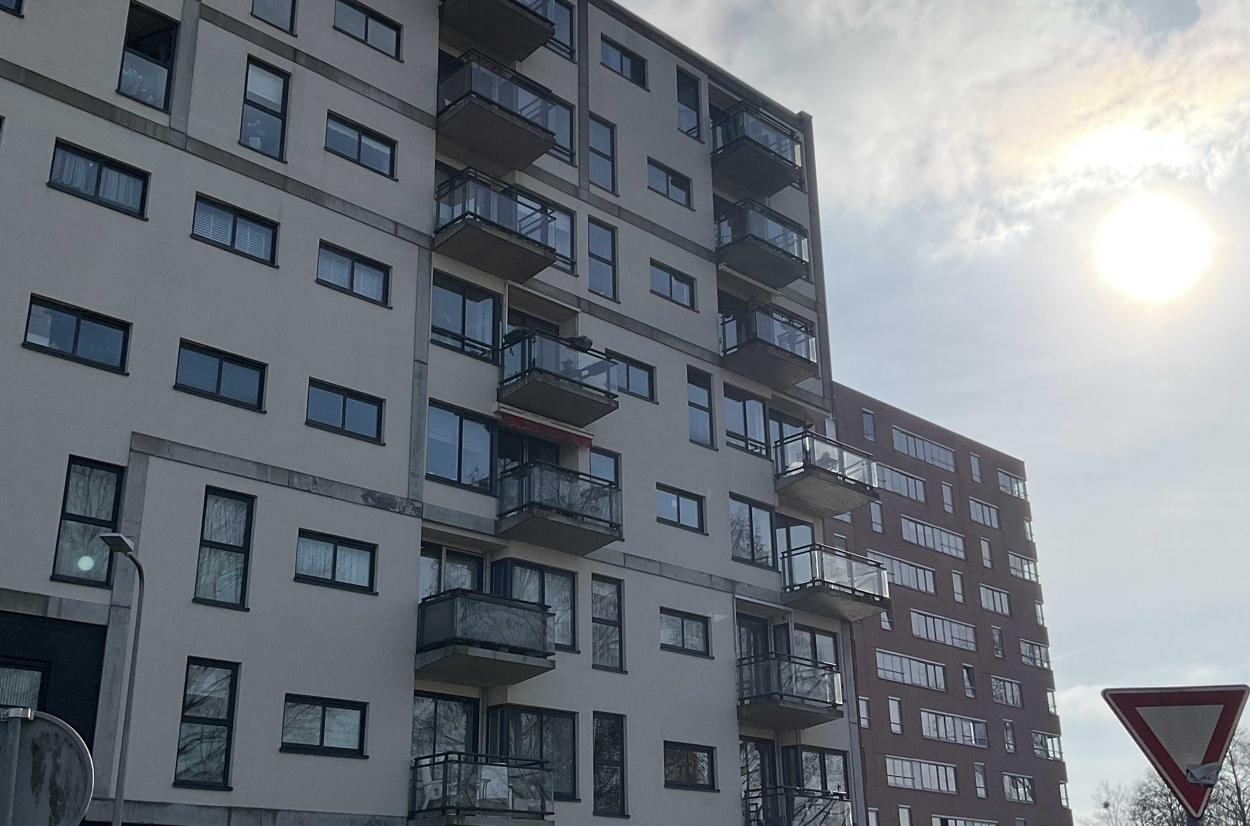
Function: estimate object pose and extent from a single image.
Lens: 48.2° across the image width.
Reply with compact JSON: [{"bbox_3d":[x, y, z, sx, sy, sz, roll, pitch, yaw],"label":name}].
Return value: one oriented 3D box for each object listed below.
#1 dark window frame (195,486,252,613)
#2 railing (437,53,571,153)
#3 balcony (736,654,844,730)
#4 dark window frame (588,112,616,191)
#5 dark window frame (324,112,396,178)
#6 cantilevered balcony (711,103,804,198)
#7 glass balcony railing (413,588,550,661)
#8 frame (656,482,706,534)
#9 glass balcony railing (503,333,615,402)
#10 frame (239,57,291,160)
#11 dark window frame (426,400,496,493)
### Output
[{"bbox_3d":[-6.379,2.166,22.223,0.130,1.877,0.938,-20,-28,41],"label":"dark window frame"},{"bbox_3d":[-2.577,-6.197,28.205,2.143,0.987,1.077,19,-29,-41],"label":"railing"},{"bbox_3d":[3.572,6.037,30.175,1.093,1.298,2.246,-21,-29,41],"label":"balcony"},{"bbox_3d":[-0.527,-5.866,31.658,0.130,1.877,0.886,-21,-29,41],"label":"dark window frame"},{"bbox_3d":[-4.982,-4.991,26.228,0.120,0.836,1.556,-20,-28,41],"label":"dark window frame"},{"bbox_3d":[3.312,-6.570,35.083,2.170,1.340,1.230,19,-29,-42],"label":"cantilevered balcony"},{"bbox_3d":[-2.403,3.788,24.372,2.173,0.887,1.077,19,-29,-41],"label":"glass balcony railing"},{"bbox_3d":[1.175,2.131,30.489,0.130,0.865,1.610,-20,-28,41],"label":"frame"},{"bbox_3d":[-1.249,-0.788,27.445,2.243,0.827,1.077,19,-29,-41],"label":"glass balcony railing"},{"bbox_3d":[-6.363,-5.374,24.717,0.904,1.817,0.130,19,-29,-41],"label":"frame"},{"bbox_3d":[-3.045,0.668,25.827,1.571,1.552,0.130,19,-29,-41],"label":"dark window frame"}]

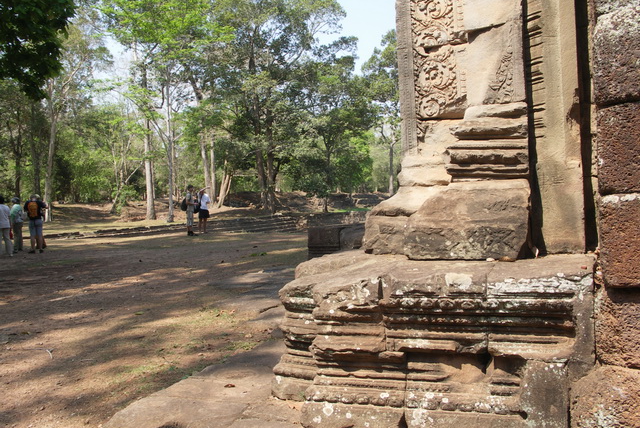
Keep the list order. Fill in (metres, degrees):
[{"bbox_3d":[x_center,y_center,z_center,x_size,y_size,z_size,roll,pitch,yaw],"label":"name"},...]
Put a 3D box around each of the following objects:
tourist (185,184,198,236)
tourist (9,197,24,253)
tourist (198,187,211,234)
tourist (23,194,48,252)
[{"bbox_3d":[-4.440,-0.121,23.000,0.520,1.730,0.480,-2,3,16],"label":"tourist"},{"bbox_3d":[-9.028,0.327,19.800,0.470,1.650,0.380,-2,3,27],"label":"tourist"},{"bbox_3d":[-4.095,-0.124,23.600,0.500,1.680,0.400,-2,3,9],"label":"tourist"},{"bbox_3d":[-8.478,0.292,19.800,0.600,1.710,0.450,-3,3,6],"label":"tourist"}]

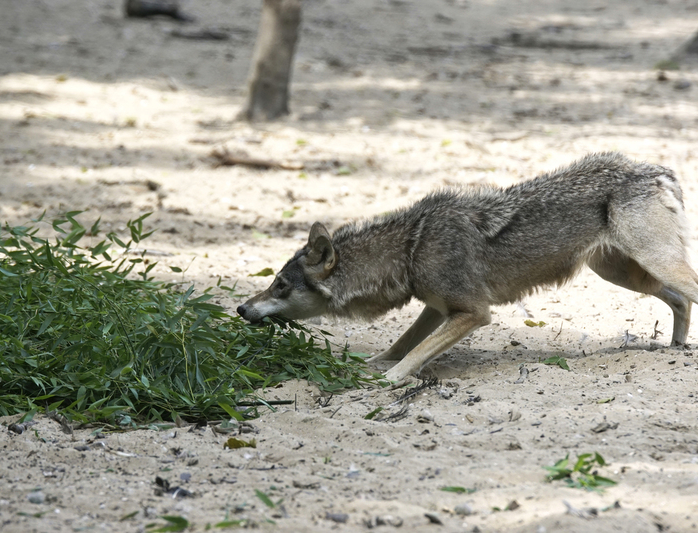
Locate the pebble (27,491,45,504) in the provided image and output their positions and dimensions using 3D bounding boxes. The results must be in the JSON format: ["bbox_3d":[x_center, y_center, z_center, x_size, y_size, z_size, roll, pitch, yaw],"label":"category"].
[{"bbox_3d":[-0.646,0.478,12.400,0.034,0.023,0.028,0,6,0],"label":"pebble"}]

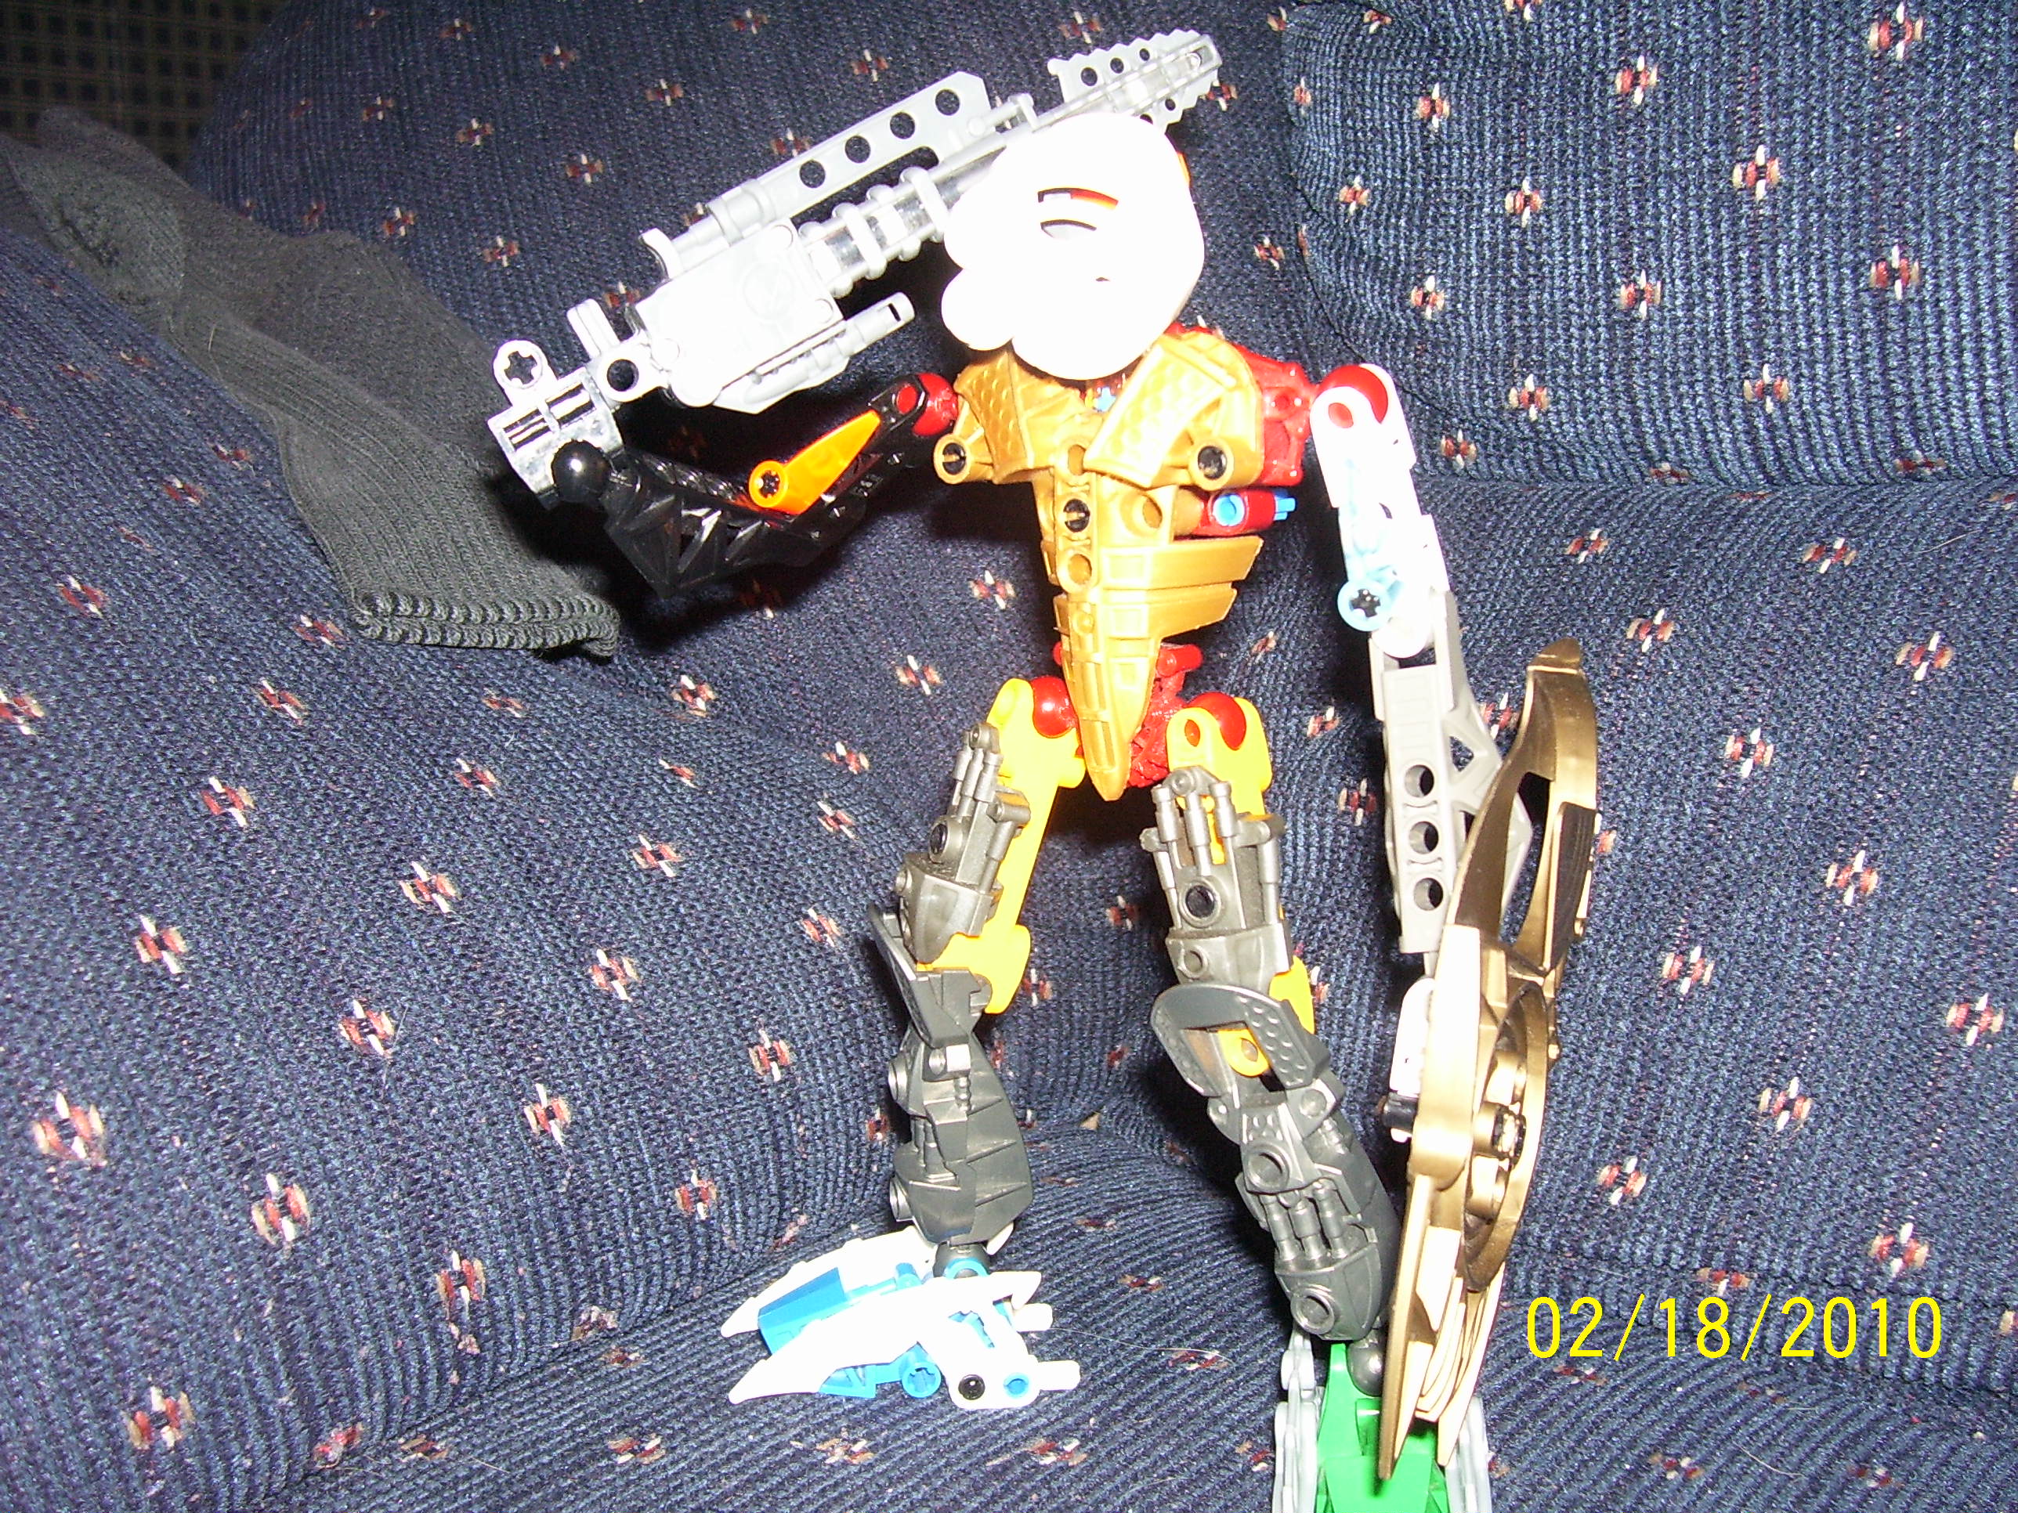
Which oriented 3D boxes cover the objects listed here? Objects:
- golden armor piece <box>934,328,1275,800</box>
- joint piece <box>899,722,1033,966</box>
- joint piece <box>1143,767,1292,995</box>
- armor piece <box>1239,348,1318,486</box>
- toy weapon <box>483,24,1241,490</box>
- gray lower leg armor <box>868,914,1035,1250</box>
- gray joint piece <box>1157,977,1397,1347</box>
[{"bbox_3d":[0.013,-0.027,0.296,0.051,0.069,0.025,-2,4,35],"label":"golden armor piece"},{"bbox_3d":[-0.007,0.013,0.310,0.012,0.036,0.020,13,-3,-30],"label":"joint piece"},{"bbox_3d":[0.032,0.019,0.303,0.020,0.036,0.012,-10,-3,32],"label":"joint piece"},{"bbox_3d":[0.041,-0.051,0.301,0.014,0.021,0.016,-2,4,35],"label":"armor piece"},{"bbox_3d":[-0.024,-0.087,0.325,0.136,0.034,0.018,-34,0,-19],"label":"toy weapon"},{"bbox_3d":[-0.009,0.051,0.320,0.022,0.057,0.020,-3,8,-22],"label":"gray lower leg armor"},{"bbox_3d":[0.040,0.060,0.298,0.020,0.057,0.022,-20,-8,24],"label":"gray joint piece"}]

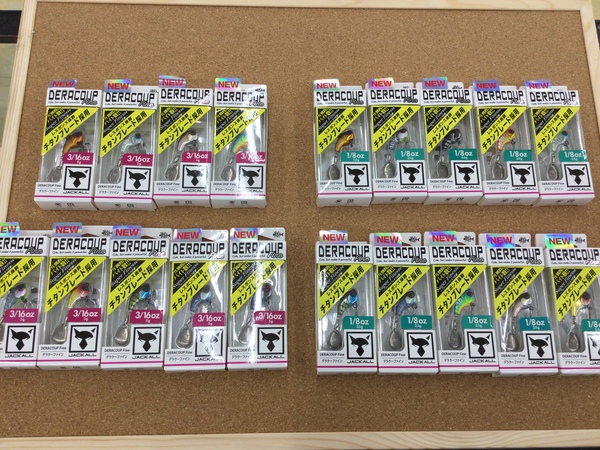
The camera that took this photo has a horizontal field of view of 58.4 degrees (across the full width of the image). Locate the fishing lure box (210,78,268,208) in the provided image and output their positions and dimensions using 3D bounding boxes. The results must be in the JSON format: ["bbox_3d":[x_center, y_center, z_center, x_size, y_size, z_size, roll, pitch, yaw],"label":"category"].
[{"bbox_3d":[-0.055,-0.079,0.498,0.049,0.021,0.123,0,75,-2],"label":"fishing lure box"}]

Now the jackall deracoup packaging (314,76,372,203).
[{"bbox_3d":[0.040,-0.080,0.510,0.049,0.020,0.123,-1,75,-2],"label":"jackall deracoup packaging"}]

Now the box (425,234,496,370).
[{"bbox_3d":[0.141,0.068,0.474,0.049,0.020,0.123,-1,75,-2],"label":"box"}]

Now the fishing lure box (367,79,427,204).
[{"bbox_3d":[0.089,-0.082,0.505,0.049,0.021,0.123,0,75,-2],"label":"fishing lure box"}]

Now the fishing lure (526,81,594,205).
[{"bbox_3d":[0.247,-0.080,0.518,0.049,0.020,0.123,0,75,-2],"label":"fishing lure"}]

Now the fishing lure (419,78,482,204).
[{"bbox_3d":[0.138,-0.082,0.507,0.049,0.021,0.123,0,75,-2],"label":"fishing lure"}]

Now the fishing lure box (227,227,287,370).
[{"bbox_3d":[-0.036,0.059,0.462,0.049,0.021,0.123,0,75,-2],"label":"fishing lure box"}]

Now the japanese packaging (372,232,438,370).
[{"bbox_3d":[0.091,0.068,0.472,0.049,0.020,0.123,-1,75,-2],"label":"japanese packaging"}]

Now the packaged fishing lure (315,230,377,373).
[{"bbox_3d":[0.039,0.067,0.471,0.049,0.020,0.123,0,75,-2],"label":"packaged fishing lure"}]

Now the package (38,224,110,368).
[{"bbox_3d":[-0.187,0.056,0.457,0.049,0.021,0.123,0,75,-2],"label":"package"}]

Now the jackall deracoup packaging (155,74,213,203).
[{"bbox_3d":[-0.105,-0.079,0.496,0.049,0.021,0.123,0,75,-2],"label":"jackall deracoup packaging"}]

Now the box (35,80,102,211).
[{"bbox_3d":[-0.212,-0.076,0.500,0.049,0.020,0.123,0,75,-2],"label":"box"}]

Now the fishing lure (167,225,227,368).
[{"bbox_3d":[-0.086,0.060,0.460,0.049,0.021,0.123,0,75,-2],"label":"fishing lure"}]

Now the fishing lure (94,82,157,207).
[{"bbox_3d":[-0.160,-0.076,0.502,0.049,0.020,0.123,-1,75,-2],"label":"fishing lure"}]

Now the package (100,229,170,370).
[{"bbox_3d":[-0.137,0.059,0.458,0.049,0.021,0.123,0,75,-2],"label":"package"}]

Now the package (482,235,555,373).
[{"bbox_3d":[0.188,0.066,0.469,0.049,0.021,0.123,0,75,-2],"label":"package"}]

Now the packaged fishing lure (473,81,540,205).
[{"bbox_3d":[0.195,-0.080,0.516,0.049,0.020,0.123,0,75,-2],"label":"packaged fishing lure"}]

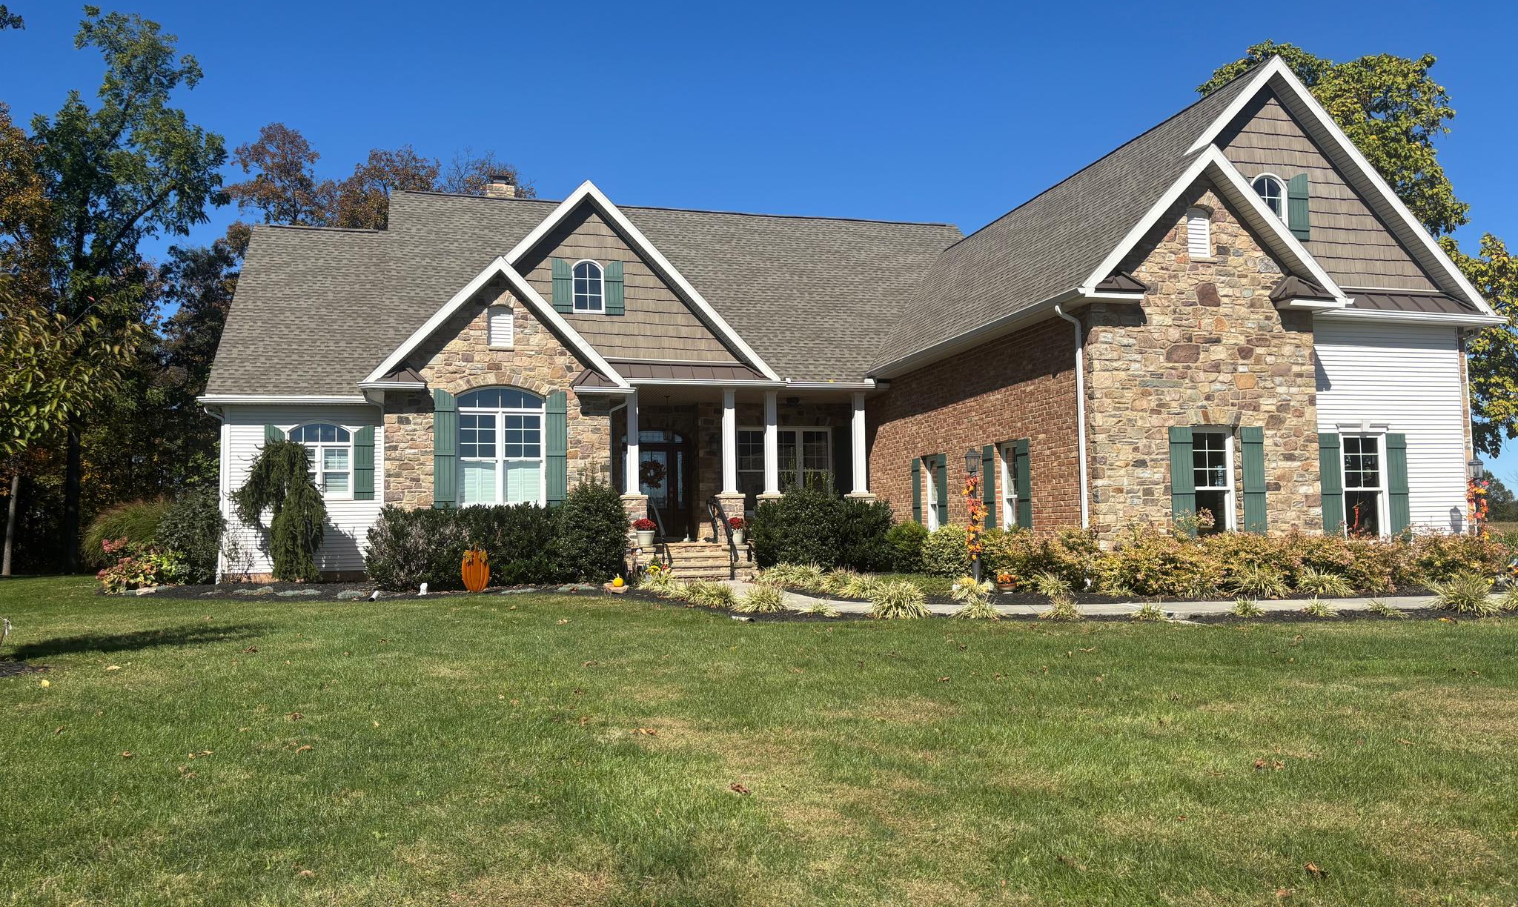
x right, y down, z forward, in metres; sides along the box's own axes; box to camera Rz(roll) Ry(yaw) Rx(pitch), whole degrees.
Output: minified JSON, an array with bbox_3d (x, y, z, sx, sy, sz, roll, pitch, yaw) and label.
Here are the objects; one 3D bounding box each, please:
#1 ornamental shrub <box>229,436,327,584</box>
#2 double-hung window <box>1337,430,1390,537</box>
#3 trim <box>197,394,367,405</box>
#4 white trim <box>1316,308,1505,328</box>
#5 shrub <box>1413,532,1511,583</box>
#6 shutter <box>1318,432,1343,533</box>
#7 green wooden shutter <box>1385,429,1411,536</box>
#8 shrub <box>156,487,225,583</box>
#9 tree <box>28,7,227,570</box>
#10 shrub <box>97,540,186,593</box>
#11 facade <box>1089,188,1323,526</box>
[{"bbox_3d":[-8.796,1.058,20.919,1.600,2.650,1.350,0,-4,-15],"label":"ornamental shrub"},{"bbox_3d":[9.462,0.581,17.854,0.880,1.770,0.120,0,-4,-15],"label":"double-hung window"},{"bbox_3d":[-8.908,-1.000,21.566,3.000,0.150,0.130,0,-4,-15],"label":"trim"},{"bbox_3d":[10.067,-2.087,17.558,3.550,0.150,0.130,0,-4,-15],"label":"white trim"},{"bbox_3d":[10.408,1.572,16.889,1.250,0.800,1.050,0,-4,-15],"label":"shrub"},{"bbox_3d":[8.745,0.538,17.449,0.390,1.770,0.050,0,-4,-15],"label":"shutter"},{"bbox_3d":[9.992,0.566,17.744,0.360,1.730,0.060,0,-4,-15],"label":"green wooden shutter"},{"bbox_3d":[-10.430,1.536,21.067,1.200,1.780,1.200,0,-4,-15],"label":"shrub"},{"bbox_3d":[-19.203,-4.925,35.717,6.000,17.350,6.000,0,-4,-15],"label":"tree"},{"bbox_3d":[-10.338,1.893,19.059,1.300,0.900,1.100,0,-4,-15],"label":"shrub"},{"bbox_3d":[6.171,-1.058,15.964,3.680,5.610,0.350,0,-4,-15],"label":"facade"}]

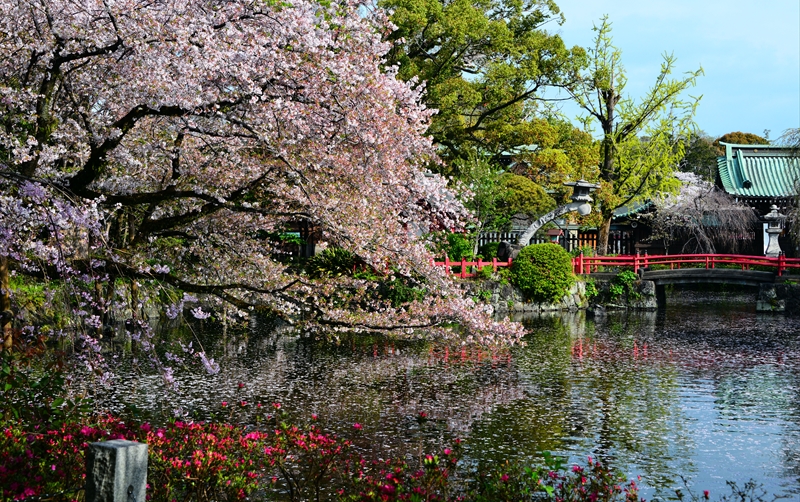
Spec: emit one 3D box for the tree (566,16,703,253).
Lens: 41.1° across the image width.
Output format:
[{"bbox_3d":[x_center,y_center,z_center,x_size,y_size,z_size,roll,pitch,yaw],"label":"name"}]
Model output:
[{"bbox_3d":[9.890,-4.639,45.000,5.750,10.501,5.400,1,0,0],"label":"tree"}]

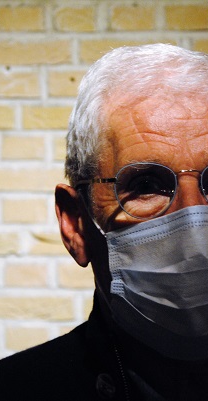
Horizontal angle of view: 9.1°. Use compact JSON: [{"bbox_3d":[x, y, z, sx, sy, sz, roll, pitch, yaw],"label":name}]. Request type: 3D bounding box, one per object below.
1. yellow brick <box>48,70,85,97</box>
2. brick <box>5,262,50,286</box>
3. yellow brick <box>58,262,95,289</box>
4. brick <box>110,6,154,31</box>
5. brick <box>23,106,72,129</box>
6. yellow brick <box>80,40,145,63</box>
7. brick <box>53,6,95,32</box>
[{"bbox_3d":[-0.053,-0.233,2.604,0.092,0.050,0.120,1,6,10],"label":"yellow brick"},{"bbox_3d":[-0.153,0.153,2.878,0.096,0.053,0.150,1,6,10],"label":"brick"},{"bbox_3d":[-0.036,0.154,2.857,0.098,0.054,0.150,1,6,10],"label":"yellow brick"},{"bbox_3d":[0.065,-0.357,2.571,0.091,0.048,0.120,1,6,10],"label":"brick"},{"bbox_3d":[-0.057,-0.181,2.793,0.217,0.054,0.105,1,7,10],"label":"brick"},{"bbox_3d":[0.057,-0.291,2.569,0.199,0.048,0.100,1,6,10],"label":"yellow brick"},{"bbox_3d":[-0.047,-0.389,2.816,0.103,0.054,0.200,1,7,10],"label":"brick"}]

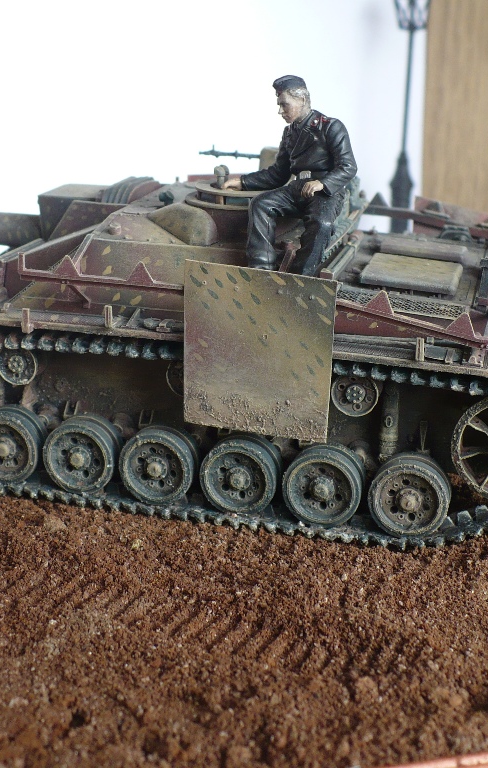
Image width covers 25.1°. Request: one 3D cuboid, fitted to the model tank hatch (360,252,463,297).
[{"bbox_3d":[0.034,-0.022,0.219,0.019,0.002,0.018,9,22,13],"label":"model tank hatch"}]

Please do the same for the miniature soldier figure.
[{"bbox_3d":[0.005,-0.039,0.207,0.028,0.037,0.022,18,26,38],"label":"miniature soldier figure"}]

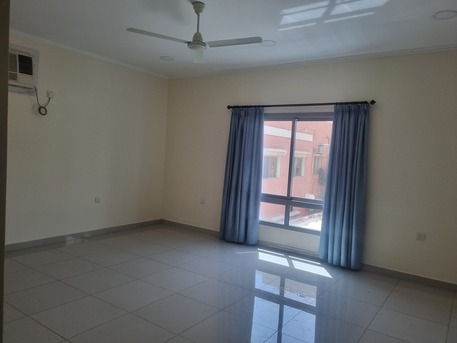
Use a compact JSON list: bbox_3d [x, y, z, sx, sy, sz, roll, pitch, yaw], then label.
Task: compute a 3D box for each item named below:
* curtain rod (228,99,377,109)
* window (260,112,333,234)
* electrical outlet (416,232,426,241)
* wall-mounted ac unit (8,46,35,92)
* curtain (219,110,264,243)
[{"bbox_3d":[1.001,-1.034,5.391,2.430,0.060,0.090,5,3,35],"label":"curtain rod"},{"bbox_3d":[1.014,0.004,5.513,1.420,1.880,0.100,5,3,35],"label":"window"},{"bbox_3d":[2.504,0.853,4.458,0.090,0.087,0.014,5,3,35],"label":"electrical outlet"},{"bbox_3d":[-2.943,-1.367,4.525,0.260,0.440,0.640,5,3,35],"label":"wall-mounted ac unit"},{"bbox_3d":[0.257,0.070,5.909,0.750,2.310,0.150,5,3,35],"label":"curtain"}]

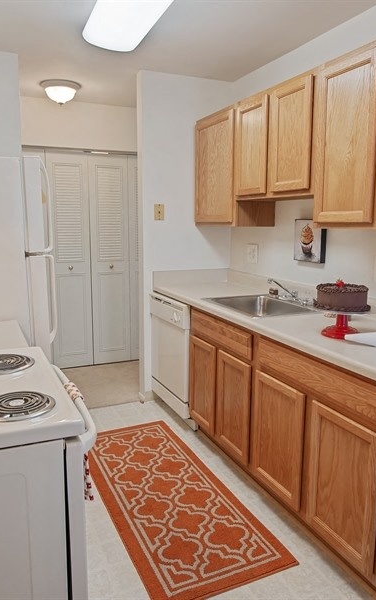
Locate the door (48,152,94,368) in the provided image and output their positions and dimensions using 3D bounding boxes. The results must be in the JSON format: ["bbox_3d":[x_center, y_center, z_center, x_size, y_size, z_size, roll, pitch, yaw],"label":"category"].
[{"bbox_3d":[-1.098,-0.344,4.458,0.388,2.012,0.036,-4,10,-24],"label":"door"}]

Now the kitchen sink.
[{"bbox_3d":[0.457,0.108,2.901,0.555,0.170,0.647,-4,11,-24],"label":"kitchen sink"}]

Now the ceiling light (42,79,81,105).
[{"bbox_3d":[-0.995,-1.602,3.725,0.310,0.150,0.310,-4,10,-24],"label":"ceiling light"}]

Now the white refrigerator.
[{"bbox_3d":[-1.218,0.113,2.705,0.789,1.725,0.768,-4,11,-24],"label":"white refrigerator"}]

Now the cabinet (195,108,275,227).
[{"bbox_3d":[0.316,-0.915,3.382,0.314,0.768,0.613,-4,10,-24],"label":"cabinet"}]

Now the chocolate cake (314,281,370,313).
[{"bbox_3d":[0.684,-0.028,2.102,0.242,0.122,0.242,0,10,0],"label":"chocolate cake"}]

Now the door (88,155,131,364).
[{"bbox_3d":[-0.765,-0.375,4.637,0.398,2.037,0.035,-4,11,-24],"label":"door"}]

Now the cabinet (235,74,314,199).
[{"bbox_3d":[0.598,-0.894,2.750,0.314,0.602,0.763,-4,10,-24],"label":"cabinet"}]

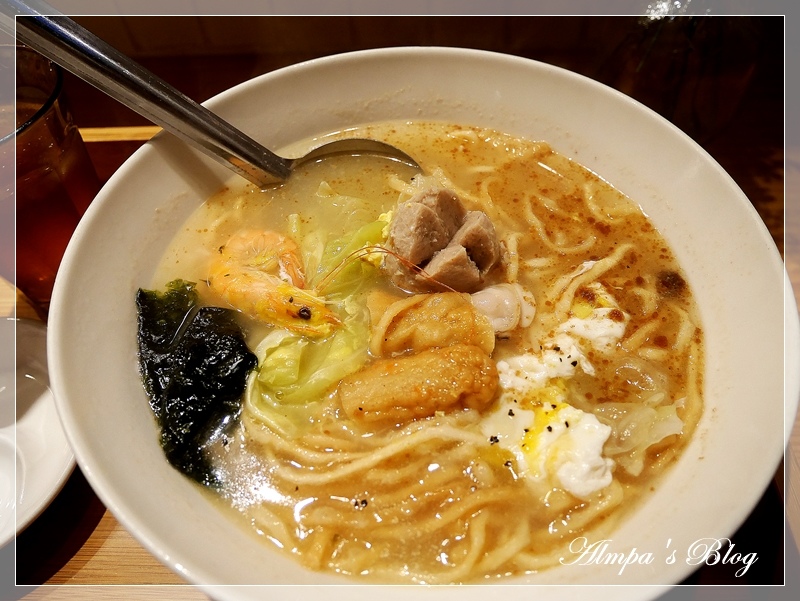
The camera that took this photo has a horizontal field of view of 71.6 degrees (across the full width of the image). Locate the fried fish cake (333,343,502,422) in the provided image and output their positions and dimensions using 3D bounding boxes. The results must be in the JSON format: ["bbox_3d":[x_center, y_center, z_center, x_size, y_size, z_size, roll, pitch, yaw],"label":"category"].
[{"bbox_3d":[0.006,0.027,0.172,0.049,0.018,0.022,-9,55,-6],"label":"fried fish cake"}]

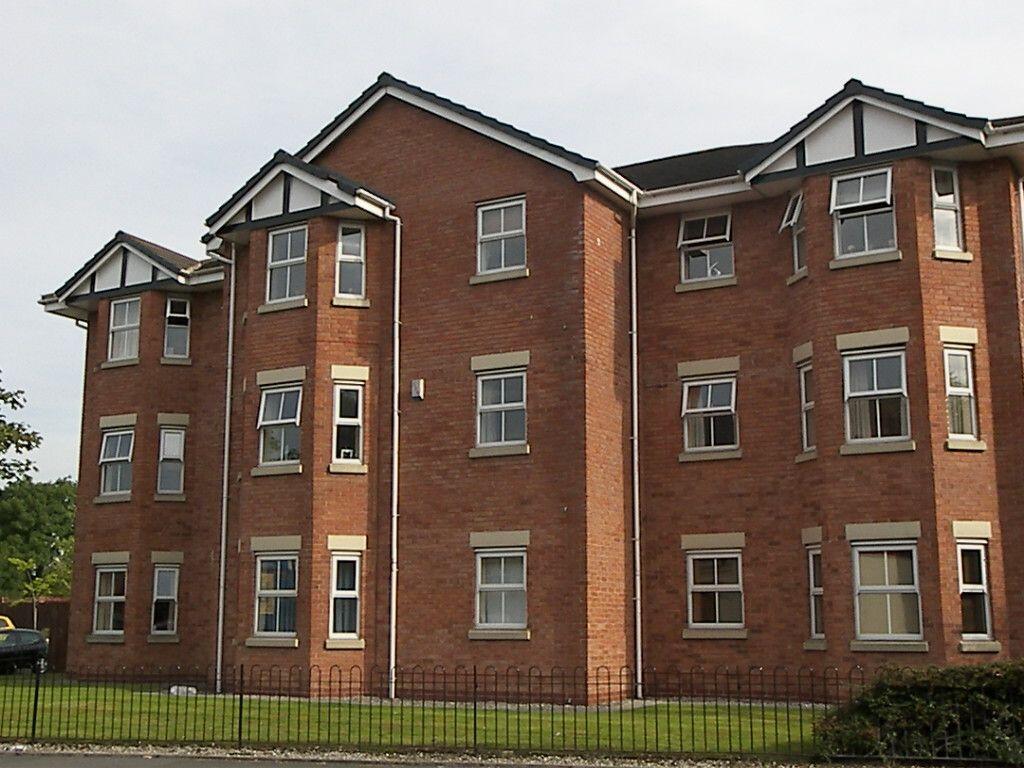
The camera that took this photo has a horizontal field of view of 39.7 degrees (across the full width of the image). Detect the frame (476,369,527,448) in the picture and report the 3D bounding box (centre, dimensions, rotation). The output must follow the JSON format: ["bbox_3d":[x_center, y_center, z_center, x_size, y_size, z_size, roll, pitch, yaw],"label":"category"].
[{"bbox_3d":[-0.139,0.377,21.567,0.880,1.180,0.080,-6,-11,30],"label":"frame"}]

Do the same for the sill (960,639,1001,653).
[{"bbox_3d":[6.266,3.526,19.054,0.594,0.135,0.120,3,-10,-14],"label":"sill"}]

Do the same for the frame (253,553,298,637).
[{"bbox_3d":[-3.713,3.329,22.448,0.880,1.320,0.080,-6,-11,30],"label":"frame"}]

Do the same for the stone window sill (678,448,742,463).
[{"bbox_3d":[3.070,1.114,21.809,1.020,0.135,0.150,-6,-12,29],"label":"stone window sill"}]

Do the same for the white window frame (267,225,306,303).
[{"bbox_3d":[-3.653,-1.966,23.394,0.835,1.225,0.070,-6,-12,29],"label":"white window frame"}]

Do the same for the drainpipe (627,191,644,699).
[{"bbox_3d":[1.937,0.839,22.097,0.085,7.930,0.085,-6,-12,30],"label":"drainpipe"}]

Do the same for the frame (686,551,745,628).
[{"bbox_3d":[3.094,3.113,21.503,0.885,1.165,0.070,-6,-12,29],"label":"frame"}]

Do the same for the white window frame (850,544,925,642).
[{"bbox_3d":[5.142,2.829,19.430,0.940,1.330,0.100,-6,-12,34],"label":"white window frame"}]

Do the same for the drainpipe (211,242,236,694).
[{"bbox_3d":[-4.884,1.314,23.851,0.220,7.600,0.160,-6,-12,29],"label":"drainpipe"}]

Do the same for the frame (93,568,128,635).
[{"bbox_3d":[-7.731,4.202,27.539,0.910,1.325,0.080,-6,-11,32],"label":"frame"}]

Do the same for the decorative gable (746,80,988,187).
[{"bbox_3d":[5.075,-3.731,20.523,3.600,1.300,0.350,-6,-11,32],"label":"decorative gable"}]

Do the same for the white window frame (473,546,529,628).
[{"bbox_3d":[-0.145,3.037,21.012,0.895,1.172,0.080,-6,-12,30],"label":"white window frame"}]

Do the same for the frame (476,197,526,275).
[{"bbox_3d":[-0.147,-2.287,21.966,0.905,1.130,0.080,-6,-12,30],"label":"frame"}]

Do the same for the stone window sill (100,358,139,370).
[{"bbox_3d":[-7.680,-0.405,28.044,1.020,0.140,0.120,-6,-11,30],"label":"stone window sill"}]

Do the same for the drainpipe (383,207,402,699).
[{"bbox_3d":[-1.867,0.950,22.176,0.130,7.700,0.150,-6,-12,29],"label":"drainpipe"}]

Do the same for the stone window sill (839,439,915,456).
[{"bbox_3d":[5.089,0.898,19.727,1.030,0.140,0.120,-6,-11,30],"label":"stone window sill"}]

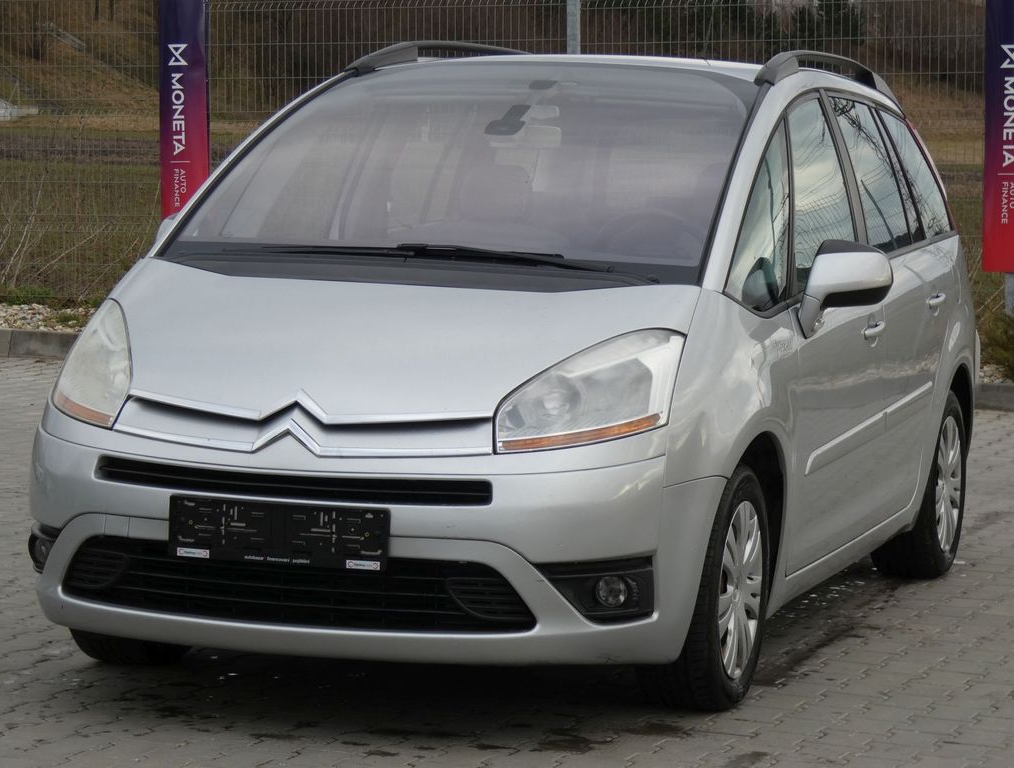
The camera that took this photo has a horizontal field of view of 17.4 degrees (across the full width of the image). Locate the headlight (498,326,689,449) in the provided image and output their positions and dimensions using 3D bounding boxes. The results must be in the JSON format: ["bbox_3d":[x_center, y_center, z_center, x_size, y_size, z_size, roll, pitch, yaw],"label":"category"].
[{"bbox_3d":[0.221,0.012,7.584,0.350,0.275,0.580,3,5,18],"label":"headlight"}]

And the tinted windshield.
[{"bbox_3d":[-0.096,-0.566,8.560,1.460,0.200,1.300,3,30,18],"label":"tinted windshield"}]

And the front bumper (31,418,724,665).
[{"bbox_3d":[-0.416,0.359,7.726,1.760,0.530,0.640,3,5,18],"label":"front bumper"}]

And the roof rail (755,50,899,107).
[{"bbox_3d":[0.992,-0.917,9.920,0.100,0.155,2.050,3,5,18],"label":"roof rail"}]

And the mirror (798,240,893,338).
[{"bbox_3d":[0.866,-0.243,8.485,0.230,0.260,0.250,3,5,18],"label":"mirror"}]

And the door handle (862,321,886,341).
[{"bbox_3d":[1.010,-0.153,9.145,0.060,0.042,0.200,3,5,18],"label":"door handle"}]

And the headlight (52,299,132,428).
[{"bbox_3d":[-0.977,-0.056,7.969,0.350,0.275,0.580,3,5,18],"label":"headlight"}]

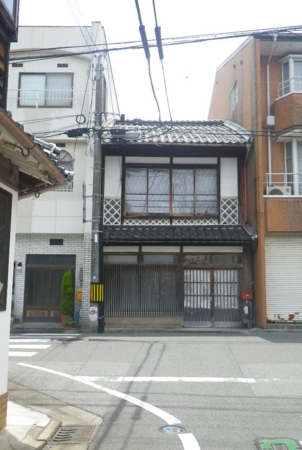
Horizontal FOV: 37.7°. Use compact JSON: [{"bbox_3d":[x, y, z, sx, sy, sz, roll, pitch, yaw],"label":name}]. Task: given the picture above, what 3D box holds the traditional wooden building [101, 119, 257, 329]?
[{"bbox_3d":[0.782,-0.340,17.327,4.590,8.010,9.200,0,-8,0],"label":"traditional wooden building"}]

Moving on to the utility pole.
[{"bbox_3d":[-1.535,-1.095,12.648,0.310,8.150,0.310,0,-8,0],"label":"utility pole"}]

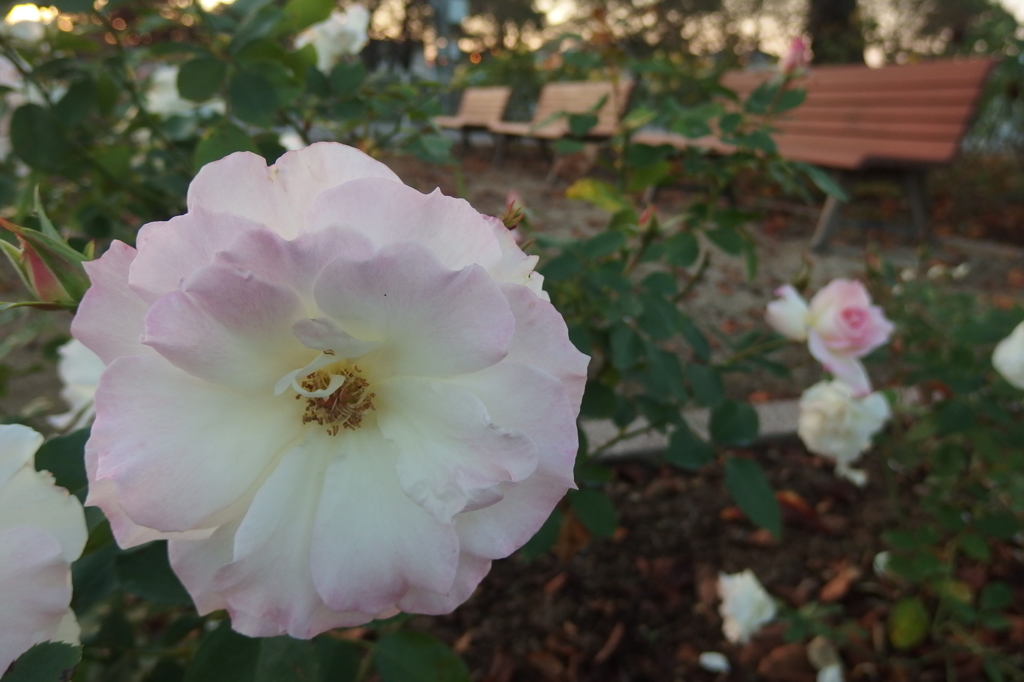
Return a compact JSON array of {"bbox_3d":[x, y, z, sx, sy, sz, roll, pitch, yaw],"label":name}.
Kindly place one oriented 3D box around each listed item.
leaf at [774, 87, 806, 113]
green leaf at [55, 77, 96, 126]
[{"bbox_3d":[0.237,-0.206,0.630,0.023,0.021,0.020,6,19,19],"label":"leaf"},{"bbox_3d":[-0.283,-0.155,0.480,0.027,0.033,0.014,-11,21,-27],"label":"green leaf"}]

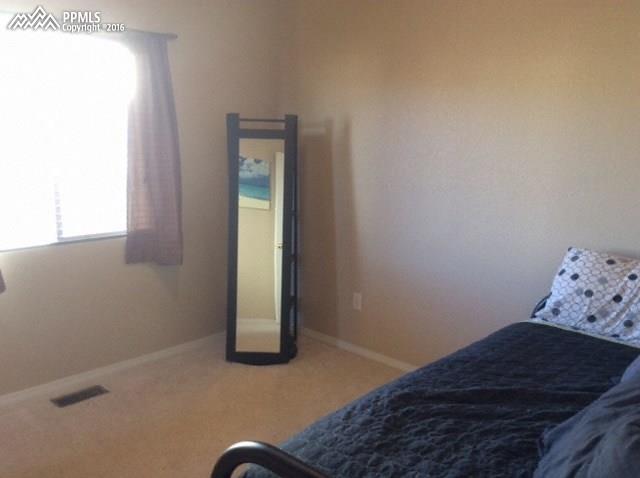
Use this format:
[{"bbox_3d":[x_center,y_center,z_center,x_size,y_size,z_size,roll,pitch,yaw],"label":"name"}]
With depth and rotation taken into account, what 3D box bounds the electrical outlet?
[{"bbox_3d":[0.254,0.433,4.043,0.072,0.116,0.010,10,14,42],"label":"electrical outlet"}]

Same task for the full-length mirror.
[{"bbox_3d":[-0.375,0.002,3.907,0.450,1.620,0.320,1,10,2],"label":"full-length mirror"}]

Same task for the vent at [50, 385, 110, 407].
[{"bbox_3d":[-1.376,0.900,3.400,0.136,0.012,0.286,10,14,42],"label":"vent"}]

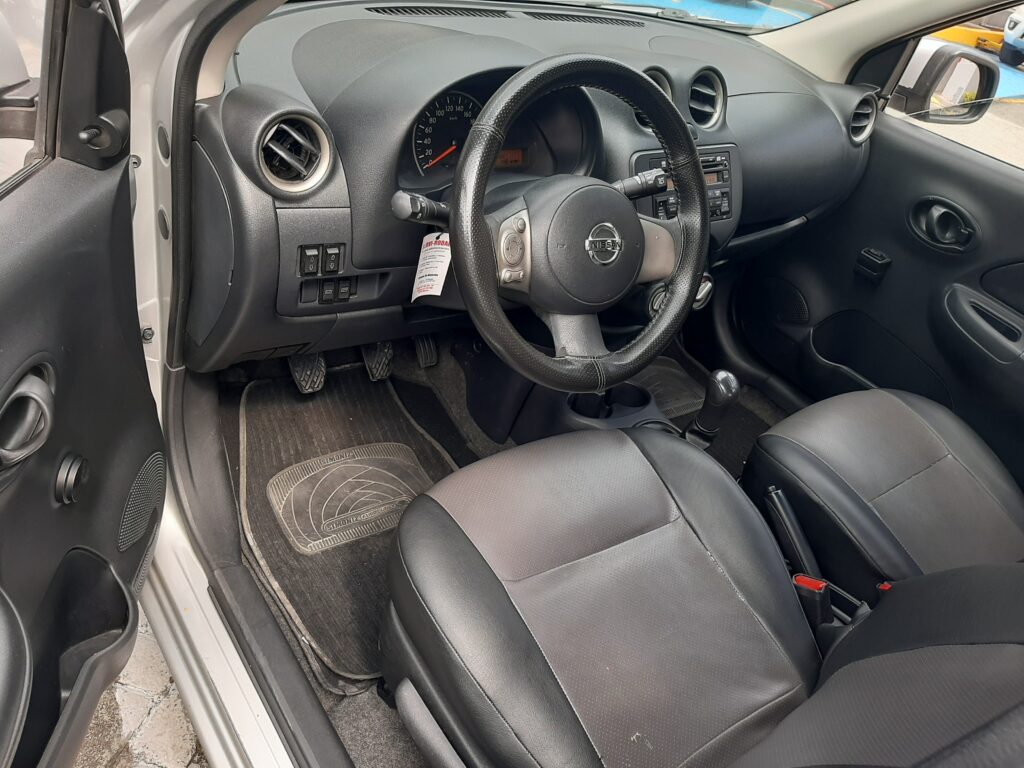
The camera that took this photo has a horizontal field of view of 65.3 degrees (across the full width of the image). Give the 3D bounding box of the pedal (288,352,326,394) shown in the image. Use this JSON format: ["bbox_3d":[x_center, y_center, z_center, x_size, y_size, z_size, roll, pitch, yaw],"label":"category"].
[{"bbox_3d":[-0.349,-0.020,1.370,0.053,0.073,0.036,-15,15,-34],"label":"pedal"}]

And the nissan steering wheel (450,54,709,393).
[{"bbox_3d":[0.077,-0.181,0.935,0.380,0.380,0.100,-8,13,-36],"label":"nissan steering wheel"}]

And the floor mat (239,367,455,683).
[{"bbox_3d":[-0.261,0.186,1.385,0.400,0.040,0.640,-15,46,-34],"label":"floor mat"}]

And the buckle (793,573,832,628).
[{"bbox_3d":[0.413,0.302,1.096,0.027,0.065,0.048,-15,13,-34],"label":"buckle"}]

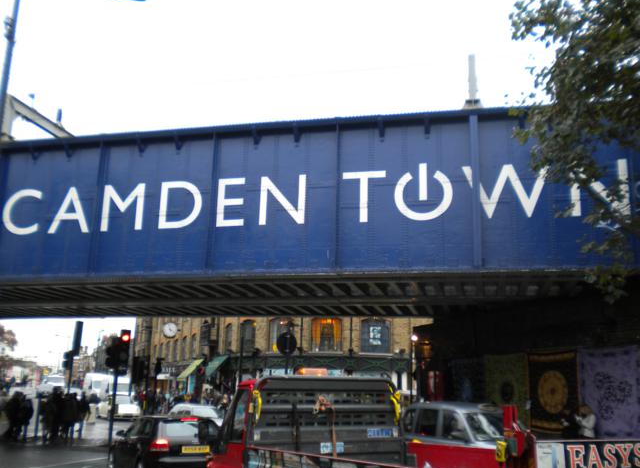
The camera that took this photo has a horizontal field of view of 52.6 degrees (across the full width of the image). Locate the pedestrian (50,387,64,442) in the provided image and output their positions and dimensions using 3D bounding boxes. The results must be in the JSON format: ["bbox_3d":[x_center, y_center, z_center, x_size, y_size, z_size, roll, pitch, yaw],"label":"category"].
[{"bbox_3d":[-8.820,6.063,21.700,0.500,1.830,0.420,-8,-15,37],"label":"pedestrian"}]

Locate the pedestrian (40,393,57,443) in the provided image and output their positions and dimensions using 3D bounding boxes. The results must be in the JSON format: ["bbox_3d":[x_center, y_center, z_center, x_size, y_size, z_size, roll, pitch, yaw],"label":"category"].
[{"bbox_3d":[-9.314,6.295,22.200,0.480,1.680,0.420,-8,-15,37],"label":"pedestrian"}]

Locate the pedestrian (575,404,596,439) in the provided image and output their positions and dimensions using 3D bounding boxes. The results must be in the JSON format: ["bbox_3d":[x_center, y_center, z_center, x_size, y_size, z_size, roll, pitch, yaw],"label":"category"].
[{"bbox_3d":[7.248,5.525,17.700,0.420,1.650,0.480,8,-14,-27],"label":"pedestrian"}]

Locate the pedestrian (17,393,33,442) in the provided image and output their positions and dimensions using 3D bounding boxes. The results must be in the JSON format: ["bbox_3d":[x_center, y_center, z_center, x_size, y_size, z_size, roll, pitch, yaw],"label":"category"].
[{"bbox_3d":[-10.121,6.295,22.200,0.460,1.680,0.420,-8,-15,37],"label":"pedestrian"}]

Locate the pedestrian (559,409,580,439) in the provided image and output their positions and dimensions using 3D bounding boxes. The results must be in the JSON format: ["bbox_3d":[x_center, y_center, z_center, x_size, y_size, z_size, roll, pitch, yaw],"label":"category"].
[{"bbox_3d":[7.035,5.734,18.100,0.360,1.650,0.480,10,-15,-35],"label":"pedestrian"}]

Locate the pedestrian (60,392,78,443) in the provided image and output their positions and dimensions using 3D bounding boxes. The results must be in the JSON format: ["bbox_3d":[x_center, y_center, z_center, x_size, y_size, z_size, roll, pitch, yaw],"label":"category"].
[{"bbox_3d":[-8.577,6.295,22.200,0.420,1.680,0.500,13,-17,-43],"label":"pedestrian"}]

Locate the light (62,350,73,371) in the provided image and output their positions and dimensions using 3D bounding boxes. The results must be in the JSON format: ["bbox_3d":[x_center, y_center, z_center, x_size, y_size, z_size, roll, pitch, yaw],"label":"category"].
[{"bbox_3d":[-8.702,4.359,22.300,0.300,0.680,0.300,6,-13,-19],"label":"light"}]

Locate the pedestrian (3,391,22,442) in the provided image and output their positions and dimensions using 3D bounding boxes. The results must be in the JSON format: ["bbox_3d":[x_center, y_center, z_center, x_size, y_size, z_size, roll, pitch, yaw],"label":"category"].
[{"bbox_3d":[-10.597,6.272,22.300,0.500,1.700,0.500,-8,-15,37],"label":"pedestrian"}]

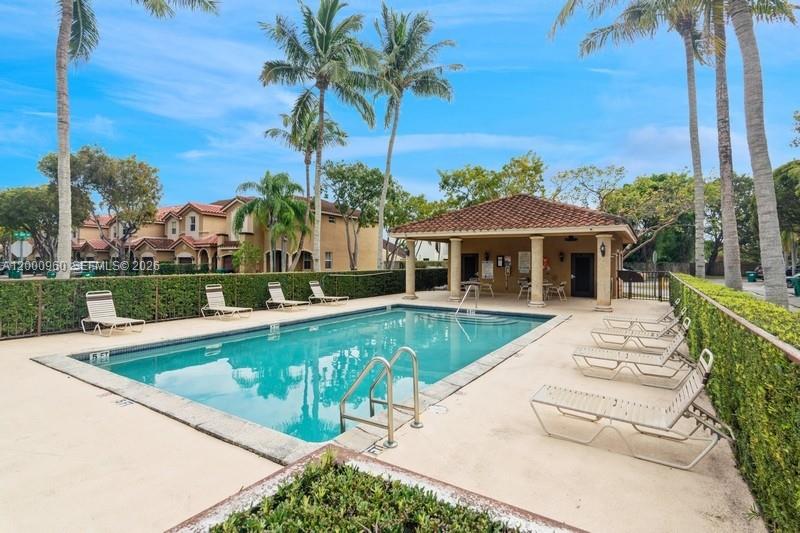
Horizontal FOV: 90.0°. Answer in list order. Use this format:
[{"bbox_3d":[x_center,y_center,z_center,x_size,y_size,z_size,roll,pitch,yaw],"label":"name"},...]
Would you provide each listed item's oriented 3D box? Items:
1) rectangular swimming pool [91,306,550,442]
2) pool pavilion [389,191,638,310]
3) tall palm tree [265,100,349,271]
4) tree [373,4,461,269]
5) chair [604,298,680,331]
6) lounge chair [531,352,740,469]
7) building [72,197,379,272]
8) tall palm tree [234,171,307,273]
[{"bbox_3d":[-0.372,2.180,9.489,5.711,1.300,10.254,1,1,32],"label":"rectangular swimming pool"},{"bbox_3d":[6.013,-1.002,19.369,9.135,4.926,9.602,1,1,32],"label":"pool pavilion"},{"bbox_3d":[-6.030,-4.680,25.580,5.100,11.800,5.100,1,1,0],"label":"tall palm tree"},{"bbox_3d":[0.800,-6.330,21.500,4.750,15.400,4.750,1,1,0],"label":"tree"},{"bbox_3d":[5.707,1.157,9.451,1.553,0.885,0.618,1,1,32],"label":"chair"},{"bbox_3d":[2.106,1.173,3.760,1.570,0.935,0.626,1,1,32],"label":"lounge chair"},{"bbox_3d":[-20.460,-2.855,41.396,35.000,7.400,13.000,1,1,32],"label":"building"},{"bbox_3d":[-7.800,-2.260,24.050,4.400,7.000,4.400,1,1,32],"label":"tall palm tree"}]

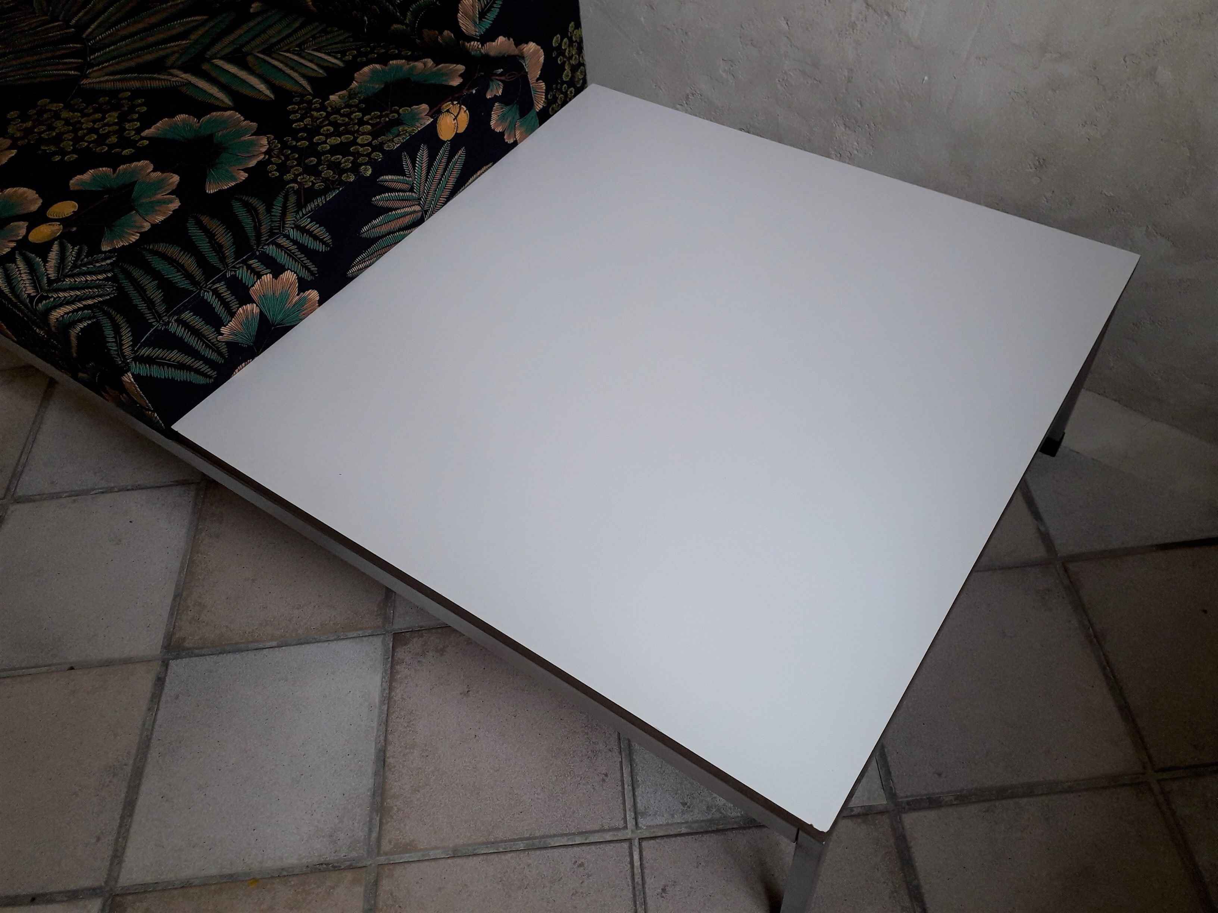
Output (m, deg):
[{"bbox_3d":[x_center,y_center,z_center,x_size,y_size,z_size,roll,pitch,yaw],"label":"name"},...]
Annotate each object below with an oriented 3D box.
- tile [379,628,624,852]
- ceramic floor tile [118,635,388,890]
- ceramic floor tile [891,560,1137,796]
[{"bbox_3d":[-0.137,0.347,1.229,0.298,0.010,0.296,-6,51,0],"label":"tile"},{"bbox_3d":[-0.448,0.383,1.227,0.298,0.010,0.296,-6,51,0],"label":"ceramic floor tile"},{"bbox_3d":[0.480,0.283,1.228,0.298,0.010,0.296,-6,51,0],"label":"ceramic floor tile"}]

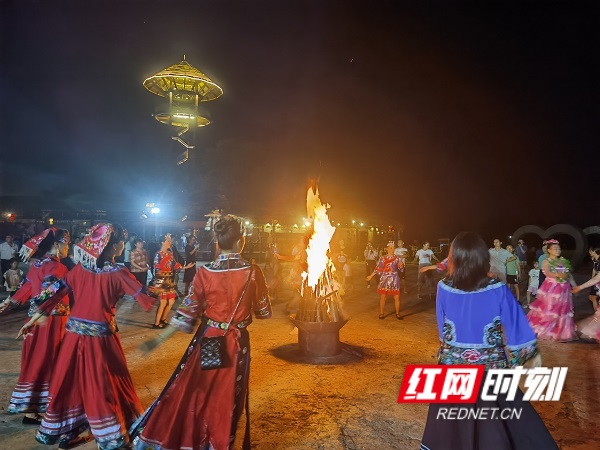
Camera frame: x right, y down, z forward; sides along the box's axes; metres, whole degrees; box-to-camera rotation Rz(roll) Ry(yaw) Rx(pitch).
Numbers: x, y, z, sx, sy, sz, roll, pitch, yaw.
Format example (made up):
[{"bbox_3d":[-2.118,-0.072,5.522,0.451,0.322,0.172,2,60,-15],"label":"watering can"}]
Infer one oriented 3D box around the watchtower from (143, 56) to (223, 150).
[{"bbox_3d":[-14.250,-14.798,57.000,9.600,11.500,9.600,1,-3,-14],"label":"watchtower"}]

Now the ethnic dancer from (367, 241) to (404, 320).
[{"bbox_3d":[1.736,1.127,9.500,0.750,1.600,0.400,0,-3,14],"label":"ethnic dancer"}]

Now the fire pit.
[{"bbox_3d":[0.279,0.659,6.700,0.830,2.350,0.830,0,-3,0],"label":"fire pit"}]

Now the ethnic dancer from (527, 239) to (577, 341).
[{"bbox_3d":[4.165,1.068,7.750,0.720,1.630,0.560,1,-3,-12],"label":"ethnic dancer"}]

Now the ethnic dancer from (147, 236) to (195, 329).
[{"bbox_3d":[-2.251,0.990,8.200,0.620,1.640,0.580,-1,-3,35],"label":"ethnic dancer"}]

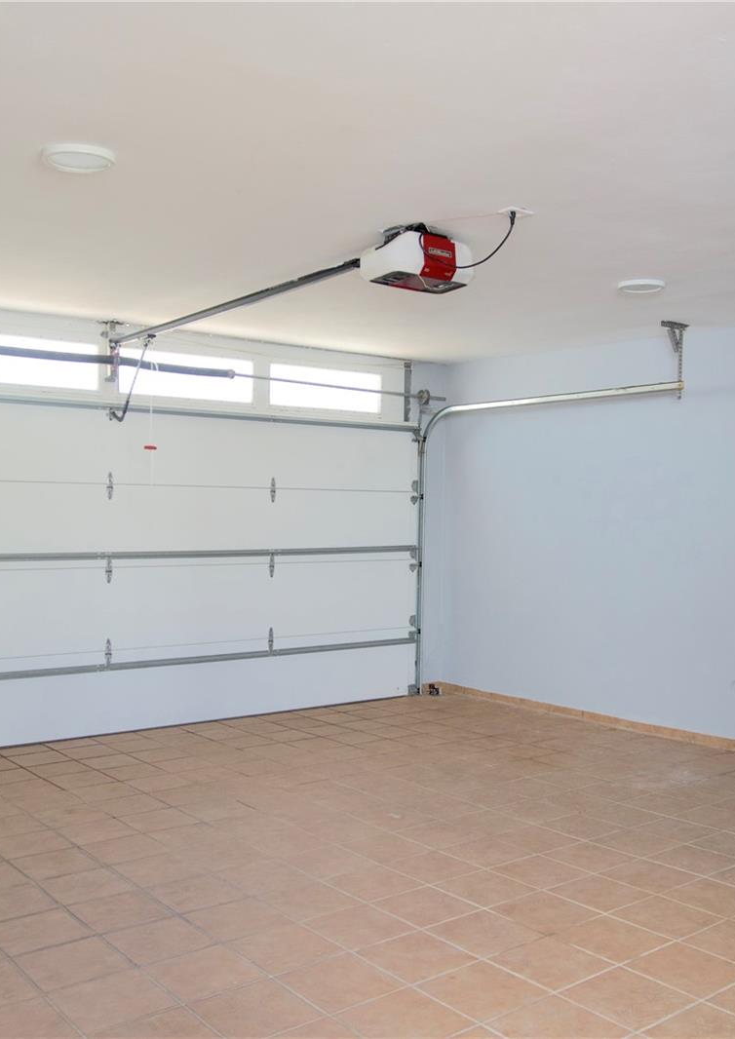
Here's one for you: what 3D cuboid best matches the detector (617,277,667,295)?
[{"bbox_3d":[1.305,-1.108,4.947,0.235,0.026,0.235,0,0,0],"label":"detector"}]

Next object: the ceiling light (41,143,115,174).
[{"bbox_3d":[-0.897,-1.122,3.235,0.235,0.026,0.235,0,0,0],"label":"ceiling light"}]

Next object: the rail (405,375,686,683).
[{"bbox_3d":[1.131,0.261,7.065,0.090,2.170,2.420,0,0,-37],"label":"rail"}]

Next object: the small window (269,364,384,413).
[{"bbox_3d":[-0.283,-0.943,7.564,0.980,0.290,0.045,0,0,-37],"label":"small window"}]

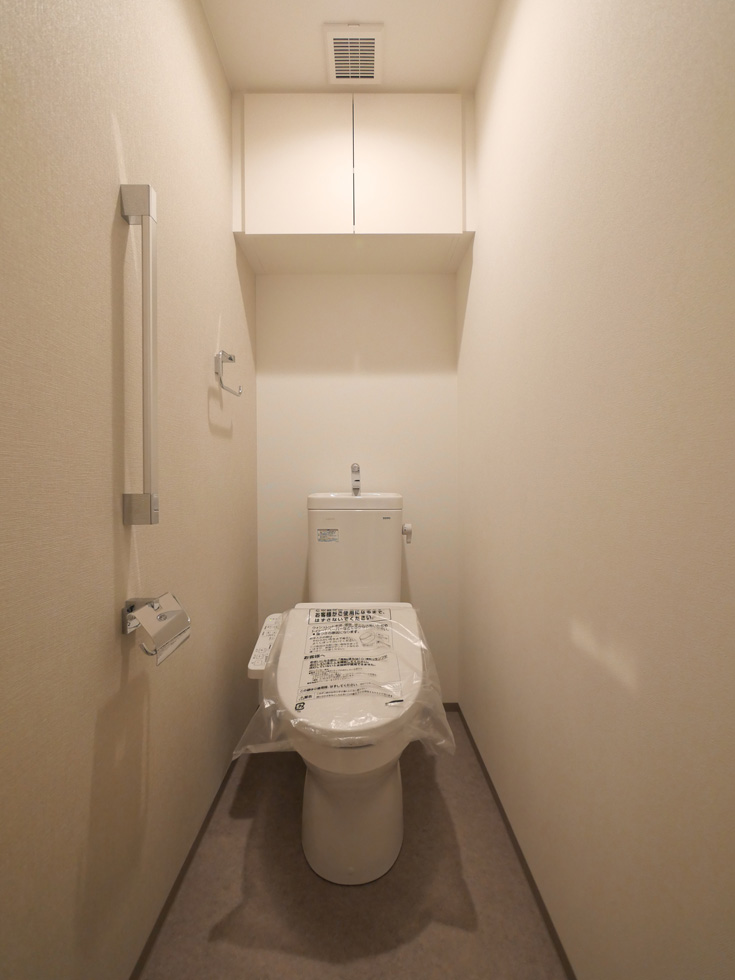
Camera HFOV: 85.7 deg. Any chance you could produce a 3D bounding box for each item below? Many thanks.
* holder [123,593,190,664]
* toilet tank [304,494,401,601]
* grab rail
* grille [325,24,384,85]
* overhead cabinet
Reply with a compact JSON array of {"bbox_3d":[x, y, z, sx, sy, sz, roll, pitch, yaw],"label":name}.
[{"bbox_3d":[-0.398,0.253,0.740,0.083,0.101,0.126,0,0,-1],"label":"holder"},{"bbox_3d":[-0.044,0.234,1.516,0.345,0.440,0.195,0,0,-1],"label":"toilet tank"},{"bbox_3d":[-0.415,-0.242,0.723,0.053,0.612,0.026,0,0,-1],"label":"grab rail"},{"bbox_3d":[-0.041,-1.354,1.239,0.177,0.020,0.172,0,0,-1],"label":"grille"},{"bbox_3d":[-0.054,-1.107,1.492,0.758,0.486,0.301,0,0,-1],"label":"overhead cabinet"}]

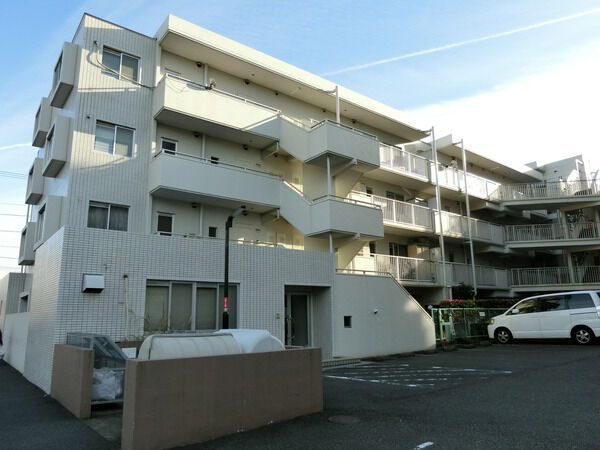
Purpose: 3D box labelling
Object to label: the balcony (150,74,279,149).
[{"bbox_3d":[-2.944,-4.040,15.979,4.570,1.230,1.290,9,-15,-37],"label":"balcony"}]

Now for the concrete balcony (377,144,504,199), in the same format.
[{"bbox_3d":[7.120,-2.535,23.603,12.500,1.310,1.320,9,-15,-37],"label":"concrete balcony"}]

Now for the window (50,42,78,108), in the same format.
[{"bbox_3d":[-8.605,-5.423,15.810,0.426,1.588,2.043,8,-15,-37],"label":"window"}]

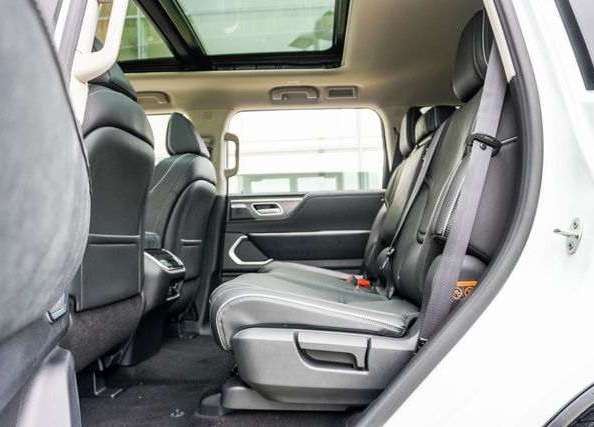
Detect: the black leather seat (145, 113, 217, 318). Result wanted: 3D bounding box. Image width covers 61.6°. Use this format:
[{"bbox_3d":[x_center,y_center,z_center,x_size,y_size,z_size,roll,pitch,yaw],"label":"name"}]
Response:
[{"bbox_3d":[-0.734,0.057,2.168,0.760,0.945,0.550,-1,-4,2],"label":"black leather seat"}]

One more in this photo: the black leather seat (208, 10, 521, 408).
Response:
[{"bbox_3d":[0.199,-0.055,1.334,0.785,0.970,0.570,-1,-4,2],"label":"black leather seat"}]

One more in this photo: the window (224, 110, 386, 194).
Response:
[{"bbox_3d":[0.069,-0.316,2.556,0.800,0.440,0.040,-1,6,2],"label":"window"}]

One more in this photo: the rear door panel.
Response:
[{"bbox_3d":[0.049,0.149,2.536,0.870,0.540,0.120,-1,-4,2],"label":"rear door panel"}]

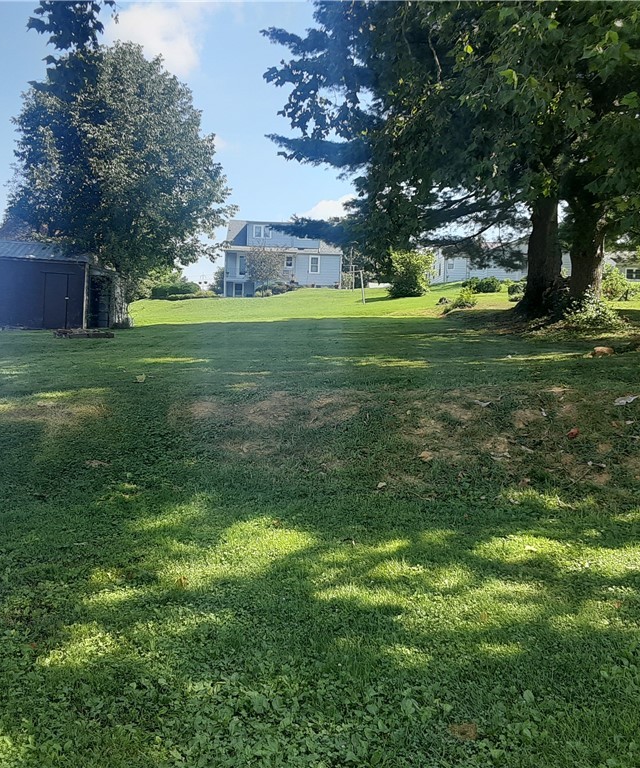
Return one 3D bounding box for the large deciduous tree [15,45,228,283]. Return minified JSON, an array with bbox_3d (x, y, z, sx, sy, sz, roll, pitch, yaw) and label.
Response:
[{"bbox_3d":[-8.284,-8.243,33.000,9.000,11.600,8.600,2,-2,0],"label":"large deciduous tree"}]

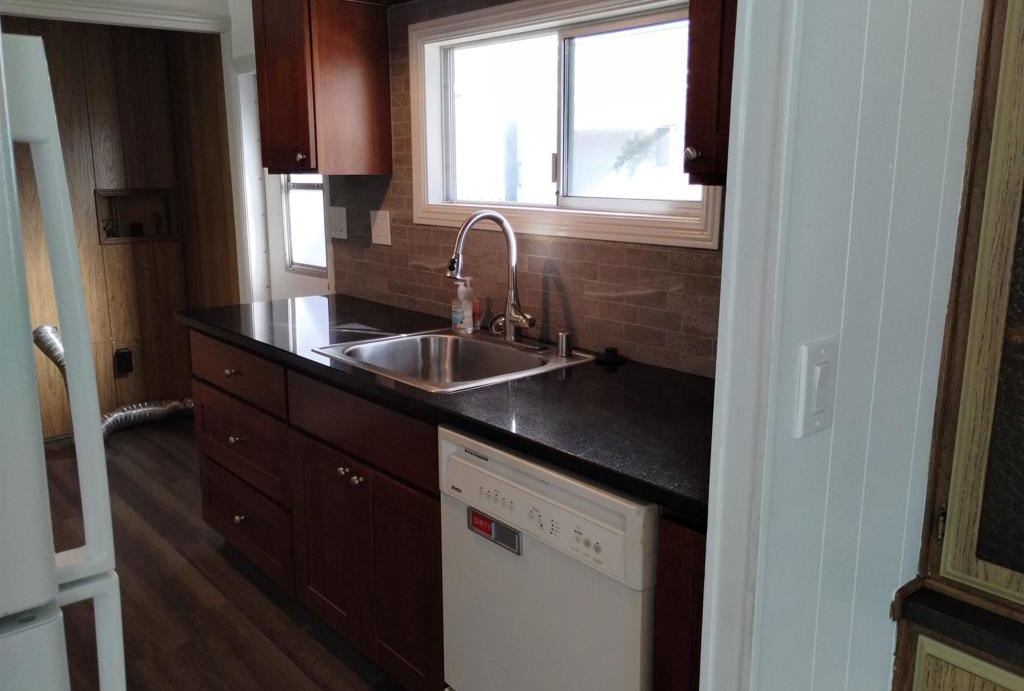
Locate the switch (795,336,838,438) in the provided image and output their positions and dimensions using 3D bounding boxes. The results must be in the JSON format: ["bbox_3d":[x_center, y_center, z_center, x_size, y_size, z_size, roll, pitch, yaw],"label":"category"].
[{"bbox_3d":[0.396,0.052,1.075,0.079,0.123,0.011,-11,16,-40],"label":"switch"}]

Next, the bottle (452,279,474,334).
[{"bbox_3d":[-0.166,-0.128,2.683,0.048,0.164,0.063,-11,16,-40],"label":"bottle"}]

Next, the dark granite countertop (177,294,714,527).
[{"bbox_3d":[-0.175,0.044,2.365,0.667,0.035,2.394,-11,16,-40],"label":"dark granite countertop"}]

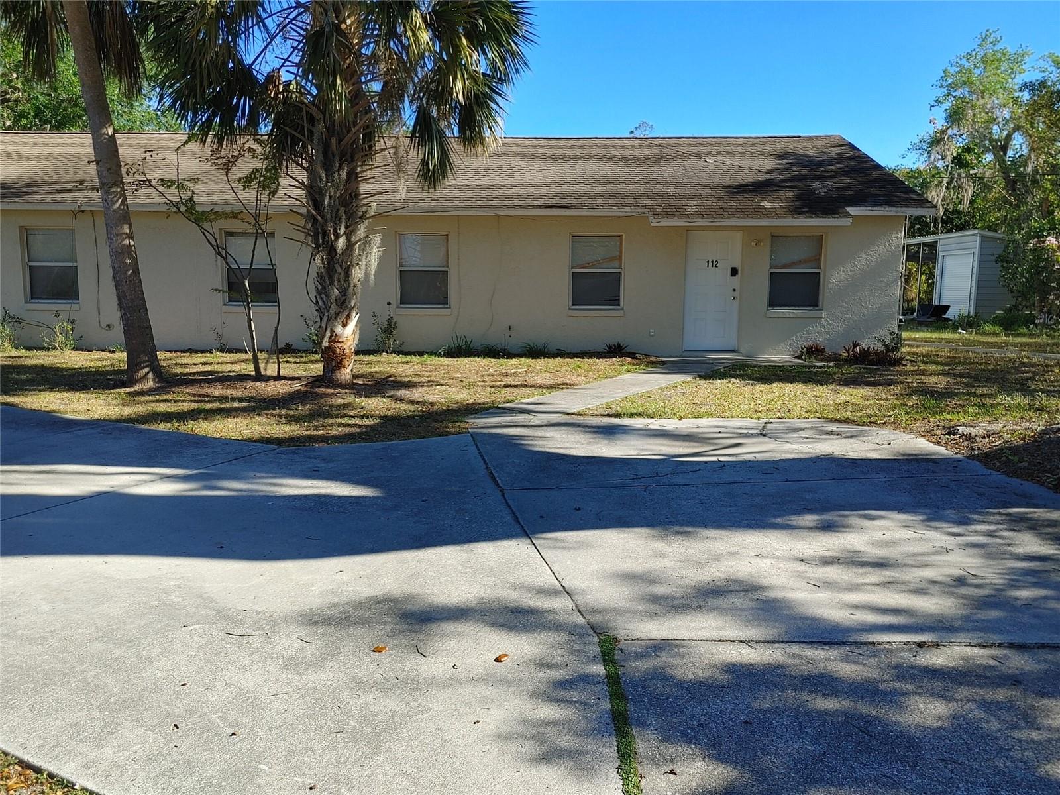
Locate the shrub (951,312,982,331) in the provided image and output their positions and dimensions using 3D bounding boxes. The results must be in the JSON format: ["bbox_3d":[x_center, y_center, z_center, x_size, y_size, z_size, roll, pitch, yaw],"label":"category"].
[{"bbox_3d":[11.632,-2.025,21.200,0.838,0.513,0.754,0,8,0],"label":"shrub"}]

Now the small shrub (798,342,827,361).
[{"bbox_3d":[4.689,-0.769,13.200,0.494,0.315,0.470,0,8,0],"label":"small shrub"}]

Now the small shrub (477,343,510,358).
[{"bbox_3d":[-0.609,-0.788,13.300,0.540,0.236,0.432,0,8,0],"label":"small shrub"}]

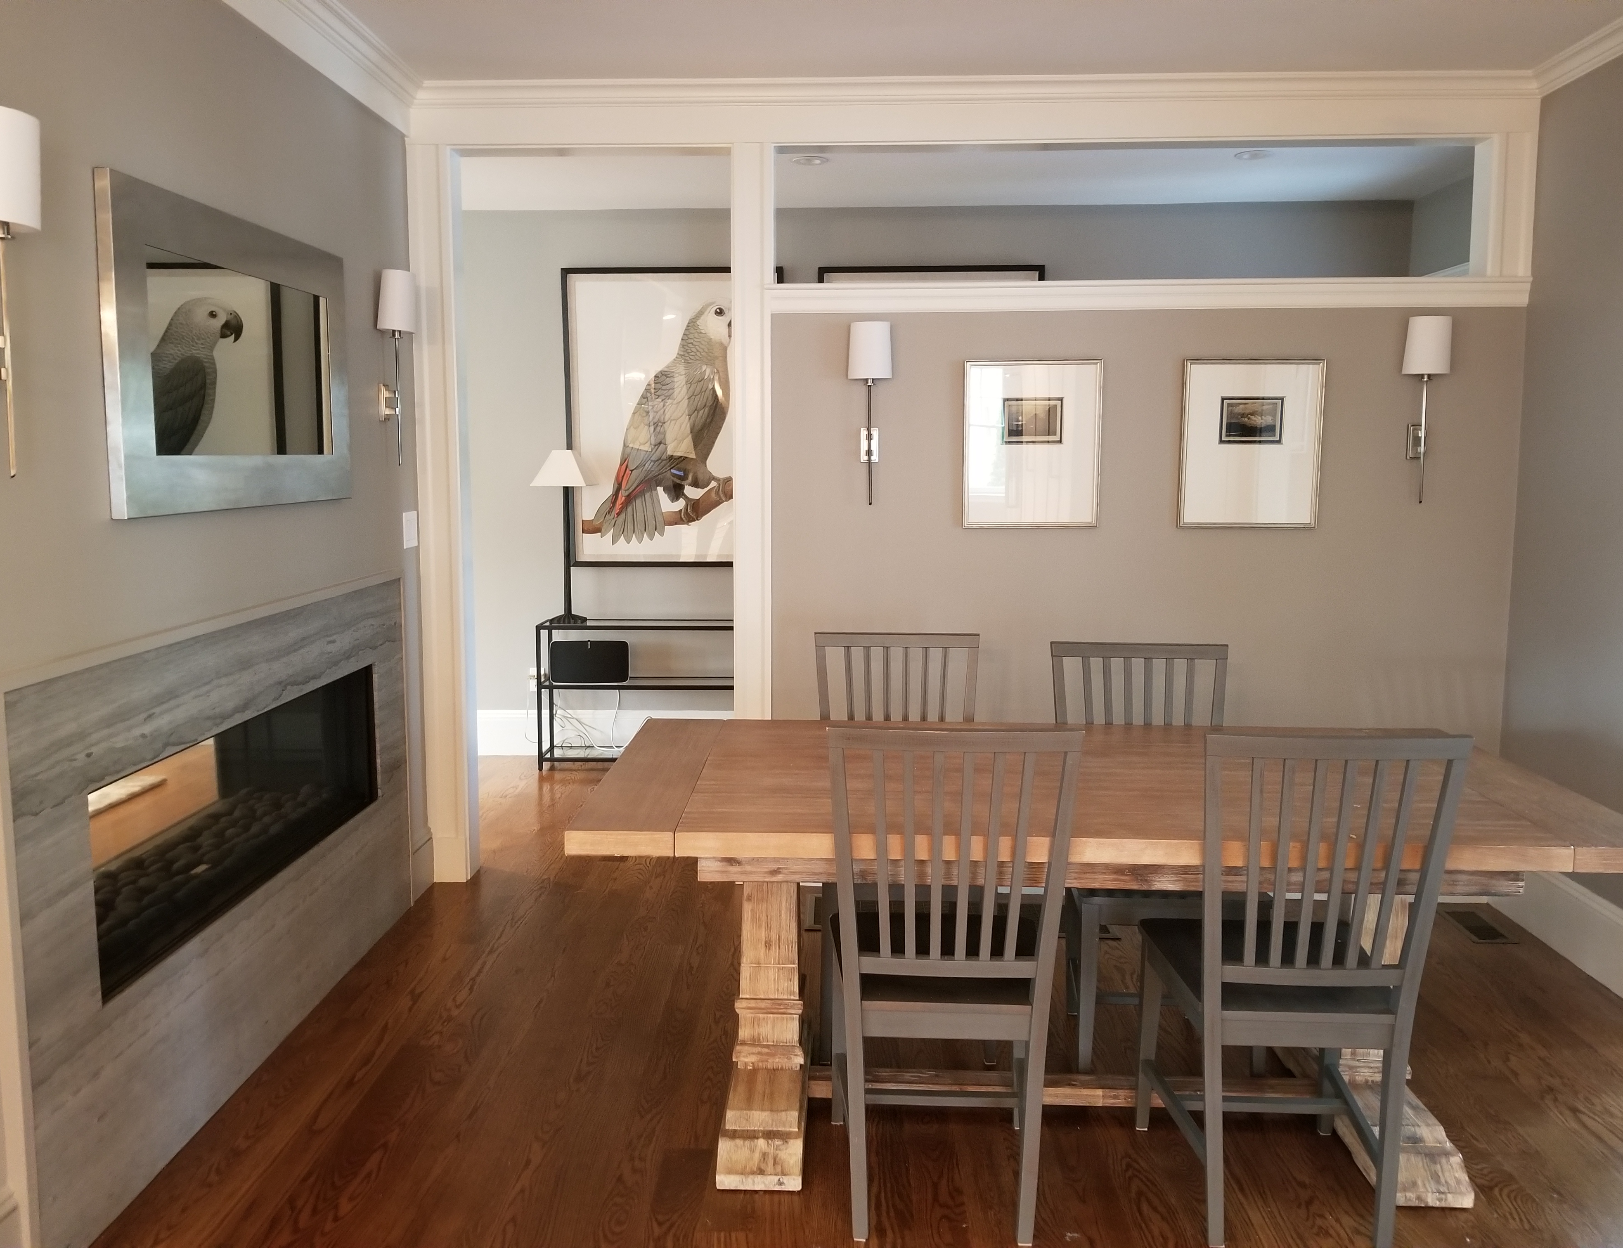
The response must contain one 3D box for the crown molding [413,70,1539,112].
[{"bbox_3d":[0.482,-1.643,3.841,3.470,0.075,0.065,0,8,2],"label":"crown molding"}]

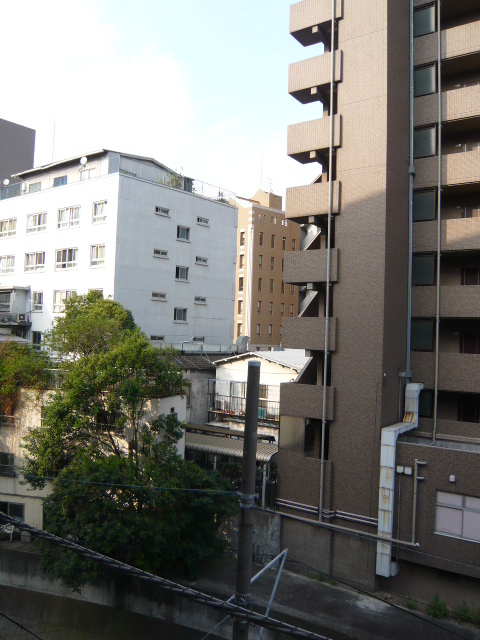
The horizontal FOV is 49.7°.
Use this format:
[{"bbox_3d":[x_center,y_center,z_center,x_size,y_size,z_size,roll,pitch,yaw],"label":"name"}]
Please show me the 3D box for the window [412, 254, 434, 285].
[{"bbox_3d":[7.994,-2.199,22.580,0.951,1.447,0.120,0,-3,33],"label":"window"}]

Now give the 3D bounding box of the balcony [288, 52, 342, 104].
[{"bbox_3d":[3.664,-10.780,23.194,2.537,1.380,1.400,0,-3,34],"label":"balcony"}]

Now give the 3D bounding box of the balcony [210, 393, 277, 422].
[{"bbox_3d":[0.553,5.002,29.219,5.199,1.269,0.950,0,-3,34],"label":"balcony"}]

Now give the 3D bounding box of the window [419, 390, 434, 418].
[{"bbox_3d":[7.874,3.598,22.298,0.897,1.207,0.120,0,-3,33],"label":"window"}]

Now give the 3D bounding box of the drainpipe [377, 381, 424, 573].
[{"bbox_3d":[6.552,6.326,21.220,0.630,7.414,3.356,0,-3,34],"label":"drainpipe"}]

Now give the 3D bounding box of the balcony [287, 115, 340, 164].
[{"bbox_3d":[3.590,-7.976,23.079,2.537,1.380,1.400,0,-3,34],"label":"balcony"}]

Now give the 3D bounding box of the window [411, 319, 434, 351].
[{"bbox_3d":[7.925,0.682,22.446,0.946,1.407,0.120,0,-3,33],"label":"window"}]

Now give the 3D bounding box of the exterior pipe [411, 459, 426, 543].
[{"bbox_3d":[6.674,6.788,19.319,0.492,3.035,0.170,0,-3,33],"label":"exterior pipe"}]

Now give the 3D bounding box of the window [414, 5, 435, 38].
[{"bbox_3d":[8.230,-13.353,23.119,0.973,1.346,0.120,0,-3,33],"label":"window"}]

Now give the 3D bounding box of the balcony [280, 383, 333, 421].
[{"bbox_3d":[3.222,3.529,22.620,2.537,1.380,1.400,0,-3,34],"label":"balcony"}]

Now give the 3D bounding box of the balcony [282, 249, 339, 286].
[{"bbox_3d":[3.419,-2.250,22.850,2.537,1.380,1.400,0,-3,34],"label":"balcony"}]

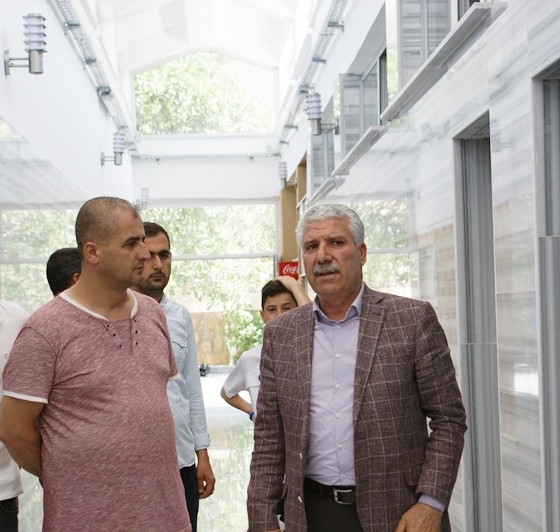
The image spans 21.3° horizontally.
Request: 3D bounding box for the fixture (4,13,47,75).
[{"bbox_3d":[-1.231,-1.071,7.200,0.195,0.300,0.120,-2,-1,-2],"label":"fixture"}]

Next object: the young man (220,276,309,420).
[{"bbox_3d":[0.006,0.834,6.250,0.500,1.600,0.360,-2,-1,-2],"label":"young man"}]

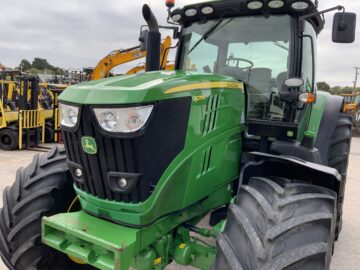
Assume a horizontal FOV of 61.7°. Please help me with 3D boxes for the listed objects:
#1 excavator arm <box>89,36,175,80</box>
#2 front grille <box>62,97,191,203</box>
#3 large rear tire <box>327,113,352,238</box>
[{"bbox_3d":[-2.428,-3.101,14.500,4.300,3.200,0.800,3,6,0],"label":"excavator arm"},{"bbox_3d":[-0.435,0.069,1.840,0.820,0.660,0.460,6,7,29],"label":"front grille"},{"bbox_3d":[2.050,0.555,4.440,0.680,1.860,1.860,6,7,29],"label":"large rear tire"}]

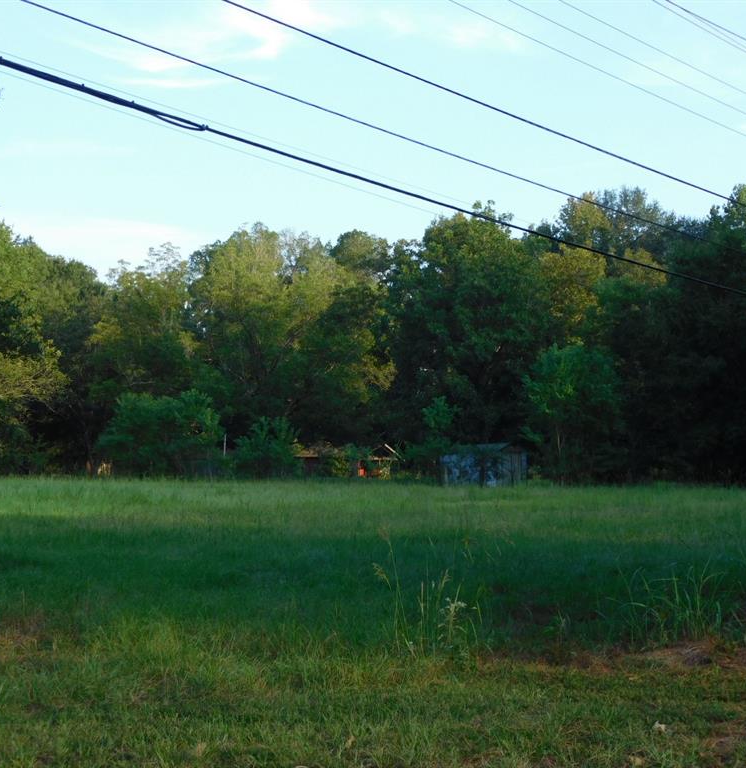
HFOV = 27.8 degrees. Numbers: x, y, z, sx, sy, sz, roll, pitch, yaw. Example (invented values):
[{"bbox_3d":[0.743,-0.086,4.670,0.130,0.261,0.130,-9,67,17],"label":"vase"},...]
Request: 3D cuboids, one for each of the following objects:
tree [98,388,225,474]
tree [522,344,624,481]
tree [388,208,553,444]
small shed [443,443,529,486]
[{"bbox_3d":[-11.179,2.592,79.000,6.388,4.713,5.300,0,-3,0],"label":"tree"},{"bbox_3d":[9.653,1.524,73.000,4.935,6.871,4.600,0,-3,0],"label":"tree"},{"bbox_3d":[5.170,-1.988,80.000,8.696,14.582,8.400,0,-3,0],"label":"tree"},{"bbox_3d":[5.247,3.882,71.000,3.400,2.200,2.400,-2,-3,35],"label":"small shed"}]

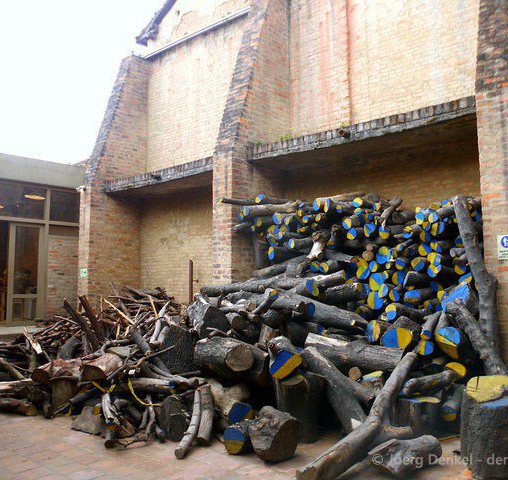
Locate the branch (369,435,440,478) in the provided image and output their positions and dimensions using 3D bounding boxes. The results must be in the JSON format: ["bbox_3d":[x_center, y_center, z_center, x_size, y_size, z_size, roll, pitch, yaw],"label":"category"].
[{"bbox_3d":[1.196,1.686,4.098,0.500,0.215,0.270,1,-5,-20],"label":"branch"}]

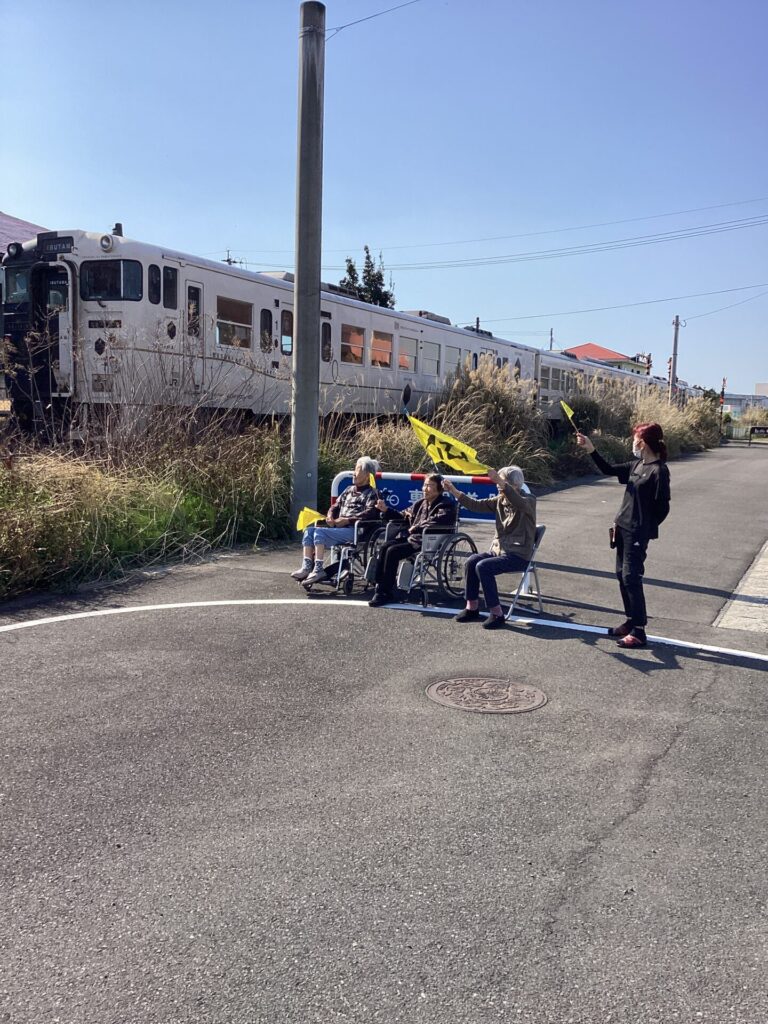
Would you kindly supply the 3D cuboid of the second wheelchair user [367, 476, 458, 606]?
[{"bbox_3d":[0.251,0.226,7.927,0.860,1.100,0.520,-4,8,-44],"label":"second wheelchair user"}]

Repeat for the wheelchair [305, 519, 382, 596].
[{"bbox_3d":[-0.276,0.267,8.386,1.000,0.880,0.600,-3,8,-40],"label":"wheelchair"}]

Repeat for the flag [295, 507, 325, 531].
[{"bbox_3d":[-0.638,0.051,8.053,0.230,0.220,0.120,5,7,23],"label":"flag"}]

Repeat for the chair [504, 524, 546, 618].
[{"bbox_3d":[1.042,0.470,7.658,0.460,0.735,0.460,-2,7,-35],"label":"chair"}]

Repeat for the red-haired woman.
[{"bbox_3d":[1.755,0.150,6.746,0.500,1.620,0.520,-1,7,-28],"label":"red-haired woman"}]

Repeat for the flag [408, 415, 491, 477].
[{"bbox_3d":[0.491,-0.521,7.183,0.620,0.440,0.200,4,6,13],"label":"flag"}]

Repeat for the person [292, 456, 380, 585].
[{"bbox_3d":[-0.413,0.078,8.357,0.840,1.130,0.500,-2,7,-35],"label":"person"}]

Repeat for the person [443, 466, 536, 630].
[{"bbox_3d":[0.881,0.247,7.444,0.760,1.210,0.560,-3,8,-39],"label":"person"}]

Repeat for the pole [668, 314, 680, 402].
[{"bbox_3d":[16.301,-7.172,51.965,0.280,7.800,0.280,5,7,26],"label":"pole"}]

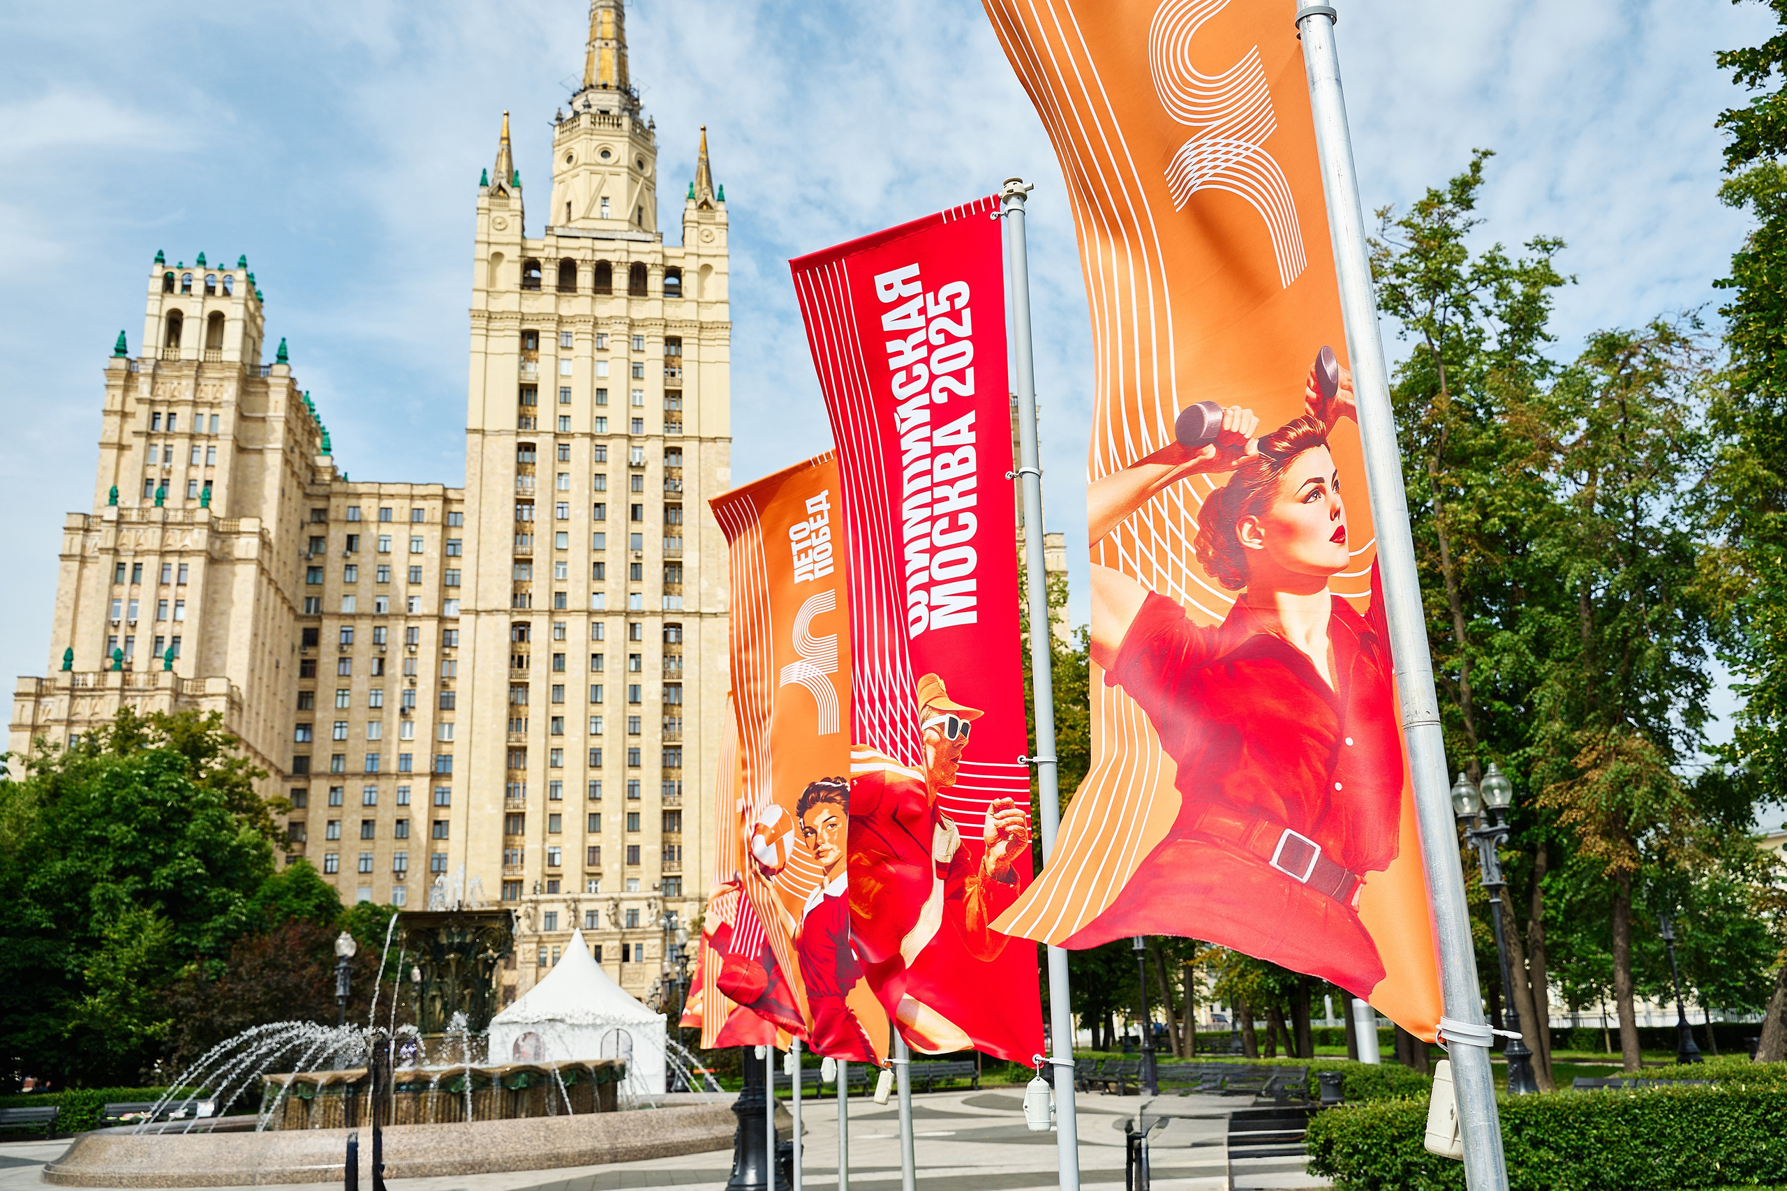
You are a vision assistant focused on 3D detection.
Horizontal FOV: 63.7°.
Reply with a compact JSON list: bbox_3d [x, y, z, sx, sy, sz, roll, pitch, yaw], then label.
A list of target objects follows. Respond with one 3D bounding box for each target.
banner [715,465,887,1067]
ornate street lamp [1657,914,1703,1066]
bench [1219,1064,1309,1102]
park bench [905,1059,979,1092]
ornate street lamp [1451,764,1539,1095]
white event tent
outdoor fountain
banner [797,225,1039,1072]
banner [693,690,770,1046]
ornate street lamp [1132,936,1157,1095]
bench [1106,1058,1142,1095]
[{"bbox_3d":[-0.463,0.758,7.103,0.880,2.950,0.350,-10,-18,25],"label":"banner"},{"bbox_3d":[21.652,10.414,40.030,0.600,5.100,0.950,7,-19,-27],"label":"ornate street lamp"},{"bbox_3d":[7.559,9.962,29.415,0.650,0.800,2.300,2,-17,-14],"label":"bench"},{"bbox_3d":[1.084,13.257,39.585,2.400,0.800,0.650,4,-18,-19],"label":"park bench"},{"bbox_3d":[8.794,5.075,21.044,0.550,5.200,1.100,7,-19,-27],"label":"ornate street lamp"},{"bbox_3d":[-9.741,12.878,44.235,5.000,5.000,5.000,2,-17,-14],"label":"white event tent"},{"bbox_3d":[-7.881,7.690,25.922,12.500,4.200,12.500,3,-17,-16],"label":"outdoor fountain"},{"bbox_3d":[0.011,0.063,4.927,0.860,2.950,0.320,-9,-18,21],"label":"banner"},{"bbox_3d":[-1.142,2.072,11.409,0.850,2.950,0.400,-16,-21,38],"label":"banner"},{"bbox_3d":[5.886,9.249,34.330,0.600,5.100,0.950,7,-19,-27],"label":"ornate street lamp"},{"bbox_3d":[5.165,11.335,33.915,0.650,0.800,2.300,2,-17,-14],"label":"bench"}]

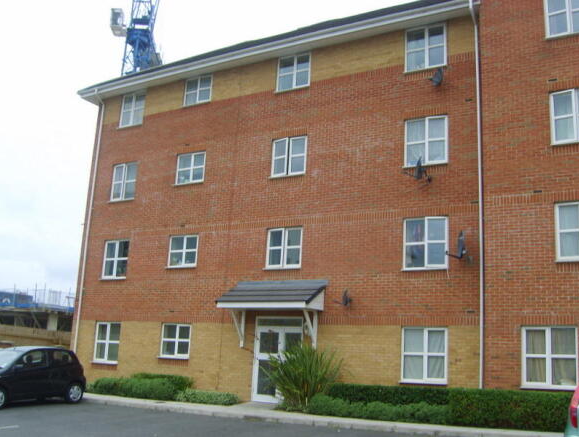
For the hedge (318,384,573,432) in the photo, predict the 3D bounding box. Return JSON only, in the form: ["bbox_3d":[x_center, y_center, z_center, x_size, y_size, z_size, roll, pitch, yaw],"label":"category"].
[{"bbox_3d":[3.187,3.928,13.451,5.150,0.670,1.600,-5,-15,30],"label":"hedge"}]

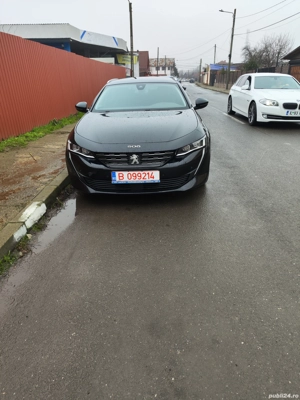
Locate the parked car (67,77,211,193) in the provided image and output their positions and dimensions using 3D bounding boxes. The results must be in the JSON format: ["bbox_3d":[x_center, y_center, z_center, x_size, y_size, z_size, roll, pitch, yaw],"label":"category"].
[{"bbox_3d":[-0.105,-1.463,5.083,1.900,1.420,4.780,-1,24,2],"label":"parked car"}]

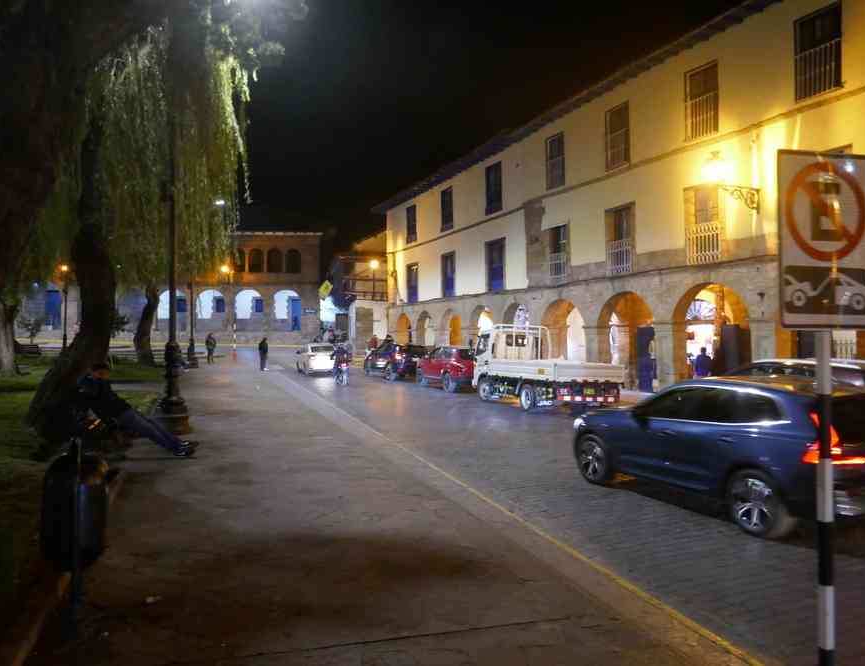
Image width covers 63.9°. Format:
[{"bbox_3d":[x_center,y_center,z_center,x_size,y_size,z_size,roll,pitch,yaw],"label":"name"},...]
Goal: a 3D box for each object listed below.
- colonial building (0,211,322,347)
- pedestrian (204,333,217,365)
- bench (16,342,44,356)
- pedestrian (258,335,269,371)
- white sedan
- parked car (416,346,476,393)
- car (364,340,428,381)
[{"bbox_3d":[-25.400,-4.400,70.000,29.500,11.200,12.000,0,-1,-7],"label":"colonial building"},{"bbox_3d":[-11.800,0.840,37.000,0.520,1.660,0.340,0,-1,-20],"label":"pedestrian"},{"bbox_3d":[-22.680,0.945,39.000,1.650,0.800,0.650,0,-1,-9],"label":"bench"},{"bbox_3d":[-8.140,1.050,33.500,0.360,1.650,0.470,0,-1,6],"label":"pedestrian"},{"bbox_3d":[-5.520,1.265,34.140,1.750,1.470,4.400,0,-1,-17],"label":"white sedan"},{"bbox_3d":[0.945,1.370,27.060,1.840,1.660,4.450,0,-1,-22],"label":"parked car"},{"bbox_3d":[-1.510,1.290,31.500,1.820,1.630,4.350,0,-1,-22],"label":"car"}]

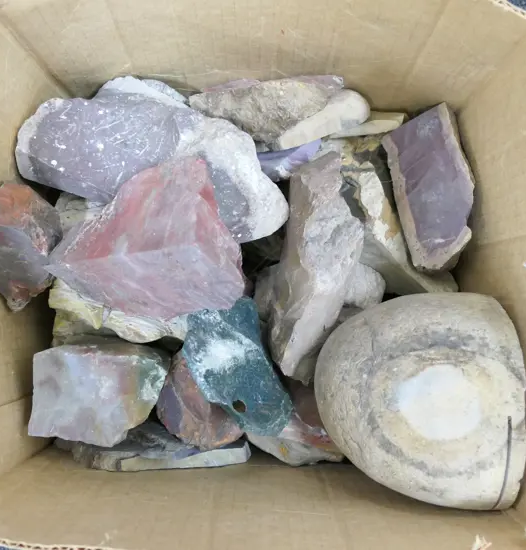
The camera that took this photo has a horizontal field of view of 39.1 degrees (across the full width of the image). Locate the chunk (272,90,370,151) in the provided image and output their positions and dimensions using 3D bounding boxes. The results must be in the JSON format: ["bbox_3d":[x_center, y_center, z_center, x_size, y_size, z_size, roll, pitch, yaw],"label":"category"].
[{"bbox_3d":[0.038,-0.102,0.492,0.067,0.038,0.031,-27,87,-1],"label":"chunk"}]

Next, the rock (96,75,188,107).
[{"bbox_3d":[-0.084,-0.121,0.510,0.060,0.042,0.038,8,87,1],"label":"rock"}]

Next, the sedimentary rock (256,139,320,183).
[{"bbox_3d":[0.015,-0.079,0.518,0.050,0.034,0.032,-12,87,0],"label":"sedimentary rock"}]

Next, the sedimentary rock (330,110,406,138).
[{"bbox_3d":[0.072,-0.104,0.515,0.055,0.030,0.025,-7,87,0],"label":"sedimentary rock"}]

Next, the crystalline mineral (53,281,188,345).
[{"bbox_3d":[-0.097,0.021,0.500,0.088,0.050,0.055,8,87,1],"label":"crystalline mineral"}]

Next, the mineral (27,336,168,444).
[{"bbox_3d":[-0.104,0.073,0.470,0.083,0.055,0.066,-2,87,0],"label":"mineral"}]

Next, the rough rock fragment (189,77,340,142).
[{"bbox_3d":[0.001,-0.114,0.512,0.102,0.055,0.048,0,87,0],"label":"rough rock fragment"}]

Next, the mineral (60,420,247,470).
[{"bbox_3d":[-0.073,0.113,0.505,0.122,0.045,0.038,-3,87,0],"label":"mineral"}]

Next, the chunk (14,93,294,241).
[{"bbox_3d":[-0.064,-0.067,0.452,0.155,0.060,0.075,20,88,1],"label":"chunk"}]

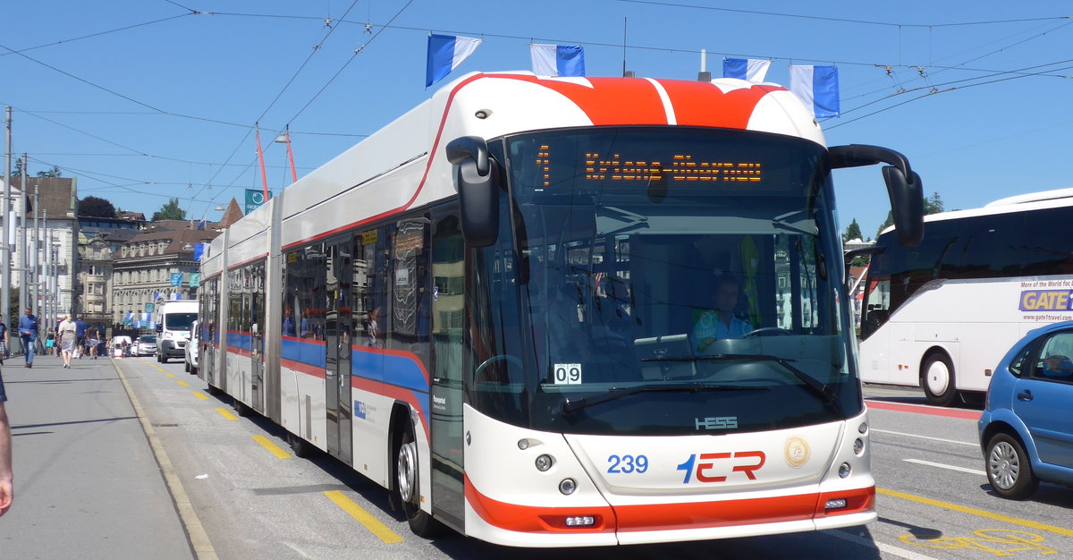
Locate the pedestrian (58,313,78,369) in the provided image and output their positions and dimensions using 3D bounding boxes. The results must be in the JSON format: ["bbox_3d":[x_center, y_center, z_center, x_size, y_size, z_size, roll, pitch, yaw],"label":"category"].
[{"bbox_3d":[-13.979,1.826,42.500,0.560,1.650,0.400,0,-1,-17],"label":"pedestrian"}]

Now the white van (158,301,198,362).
[{"bbox_3d":[-14.360,2.110,58.250,2.050,2.520,5.700,1,-2,-17],"label":"white van"}]

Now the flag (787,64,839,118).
[{"bbox_3d":[4.517,-3.063,23.200,0.860,0.870,0.160,0,-1,-17],"label":"flag"}]

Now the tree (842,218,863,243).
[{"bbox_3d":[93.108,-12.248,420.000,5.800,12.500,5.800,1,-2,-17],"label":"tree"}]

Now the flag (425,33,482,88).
[{"bbox_3d":[-1.228,-3.281,21.400,0.840,0.820,0.300,0,-1,-17],"label":"flag"}]

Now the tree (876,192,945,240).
[{"bbox_3d":[91.857,-13.938,350.000,16.000,15.000,14.000,1,-2,-17],"label":"tree"}]

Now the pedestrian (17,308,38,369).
[{"bbox_3d":[-15.116,1.715,42.400,0.560,1.800,0.420,1,-2,-17],"label":"pedestrian"}]

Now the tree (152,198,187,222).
[{"bbox_3d":[-115.844,-20.177,450.000,10.700,12.000,10.700,0,-1,-17],"label":"tree"}]

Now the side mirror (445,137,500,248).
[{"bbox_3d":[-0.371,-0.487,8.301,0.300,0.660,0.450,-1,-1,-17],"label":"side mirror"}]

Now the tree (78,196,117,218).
[{"bbox_3d":[-138.702,-20.460,450.000,12.000,12.000,12.000,0,-1,-17],"label":"tree"}]

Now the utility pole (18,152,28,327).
[{"bbox_3d":[-24.486,-1.258,68.000,0.310,9.600,0.310,1,-2,-17],"label":"utility pole"}]

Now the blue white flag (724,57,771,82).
[{"bbox_3d":[3.611,-3.374,24.400,0.900,0.900,0.150,1,-2,-17],"label":"blue white flag"}]

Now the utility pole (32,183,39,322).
[{"bbox_3d":[-23.684,-0.487,67.500,0.260,7.970,0.260,0,-1,-17],"label":"utility pole"}]

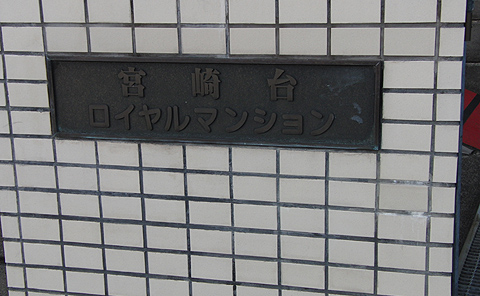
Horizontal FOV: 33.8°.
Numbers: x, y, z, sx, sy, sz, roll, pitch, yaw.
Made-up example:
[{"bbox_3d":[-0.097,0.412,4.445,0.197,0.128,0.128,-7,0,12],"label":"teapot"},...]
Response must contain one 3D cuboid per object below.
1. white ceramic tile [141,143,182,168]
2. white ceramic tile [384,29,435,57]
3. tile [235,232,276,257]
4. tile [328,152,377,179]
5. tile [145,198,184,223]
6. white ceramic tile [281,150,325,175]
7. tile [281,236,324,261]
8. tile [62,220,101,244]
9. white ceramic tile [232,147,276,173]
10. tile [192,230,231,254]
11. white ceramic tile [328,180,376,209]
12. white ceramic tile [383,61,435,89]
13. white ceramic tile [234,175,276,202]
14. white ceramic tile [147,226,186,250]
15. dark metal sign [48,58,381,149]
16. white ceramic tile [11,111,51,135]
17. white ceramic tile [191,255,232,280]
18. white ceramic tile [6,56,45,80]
[{"bbox_3d":[-0.186,0.018,1.907,0.108,0.061,0.010,3,15,15],"label":"white ceramic tile"},{"bbox_3d":[0.375,-0.236,1.757,0.108,0.060,0.010,2,15,14],"label":"white ceramic tile"},{"bbox_3d":[0.039,0.233,1.918,0.108,0.060,0.010,3,15,15],"label":"tile"},{"bbox_3d":[0.258,0.038,1.811,0.108,0.060,0.010,2,15,15],"label":"tile"},{"bbox_3d":[-0.186,0.155,1.958,0.108,0.060,0.010,3,15,15],"label":"tile"},{"bbox_3d":[0.146,0.033,1.844,0.108,0.060,0.010,3,15,15],"label":"white ceramic tile"},{"bbox_3d":[0.157,0.245,1.946,0.108,0.060,0.010,2,15,14],"label":"tile"},{"bbox_3d":[-0.408,0.215,2.046,0.108,0.060,0.010,3,15,15],"label":"tile"},{"bbox_3d":[0.035,0.029,1.869,0.108,0.060,0.010,2,15,15],"label":"white ceramic tile"},{"bbox_3d":[-0.071,0.230,1.962,0.108,0.060,0.010,2,15,14],"label":"tile"},{"bbox_3d":[0.260,0.106,1.840,0.108,0.060,0.010,2,15,14],"label":"white ceramic tile"},{"bbox_3d":[0.365,-0.162,1.729,0.108,0.060,0.010,2,15,15],"label":"white ceramic tile"},{"bbox_3d":[0.039,0.100,1.938,0.108,0.060,0.010,2,15,14],"label":"white ceramic tile"},{"bbox_3d":[-0.181,0.221,1.959,0.108,0.061,0.010,3,15,15],"label":"white ceramic tile"},{"bbox_3d":[-0.077,-0.110,1.865,0.800,0.200,0.025,2,15,14],"label":"dark metal sign"},{"bbox_3d":[-0.520,-0.064,1.976,0.108,0.061,0.010,3,15,15],"label":"white ceramic tile"},{"bbox_3d":[-0.070,0.299,1.980,0.108,0.060,0.010,2,15,14],"label":"white ceramic tile"},{"bbox_3d":[-0.525,-0.199,1.948,0.108,0.061,0.010,2,15,15],"label":"white ceramic tile"}]

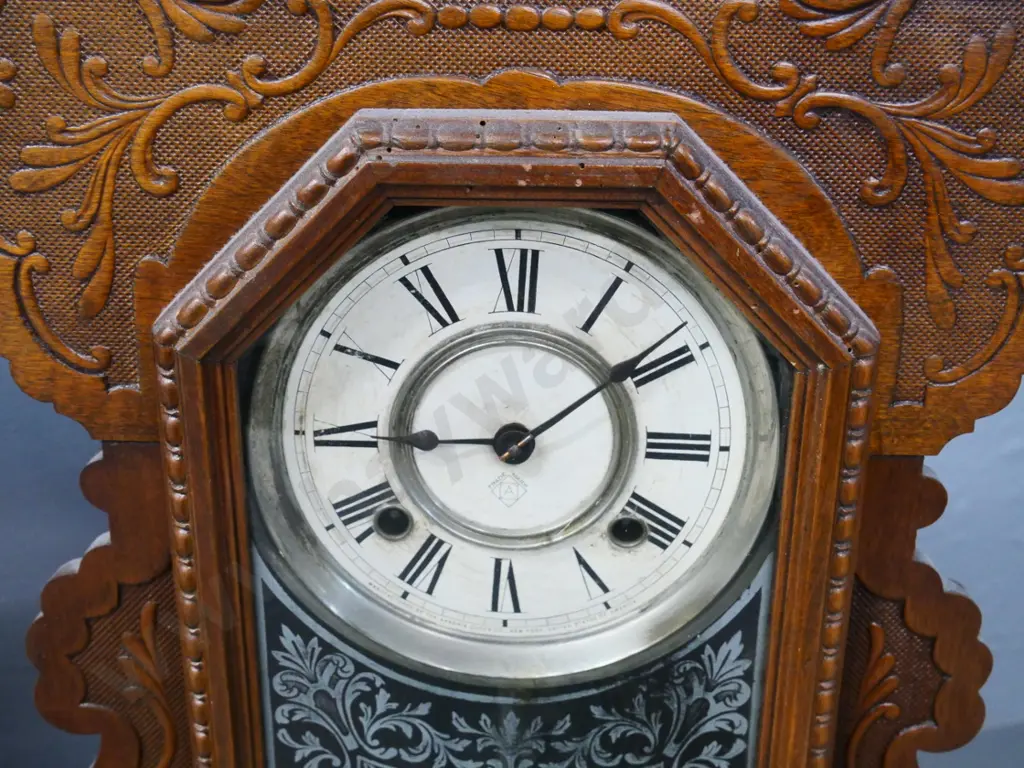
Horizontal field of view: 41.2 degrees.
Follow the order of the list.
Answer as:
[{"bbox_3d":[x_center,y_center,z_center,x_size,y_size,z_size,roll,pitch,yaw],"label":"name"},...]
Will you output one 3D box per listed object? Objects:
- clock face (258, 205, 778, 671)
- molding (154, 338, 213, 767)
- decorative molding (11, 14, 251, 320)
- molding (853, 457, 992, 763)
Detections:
[{"bbox_3d":[0.000,0.020,0.398,0.153,0.153,0.014,1,21,2],"label":"clock face"},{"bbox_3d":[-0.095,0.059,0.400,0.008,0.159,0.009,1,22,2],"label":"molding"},{"bbox_3d":[-0.102,-0.057,0.367,0.067,0.083,0.008,1,22,2],"label":"decorative molding"},{"bbox_3d":[0.129,0.075,0.433,0.050,0.120,0.012,1,22,2],"label":"molding"}]

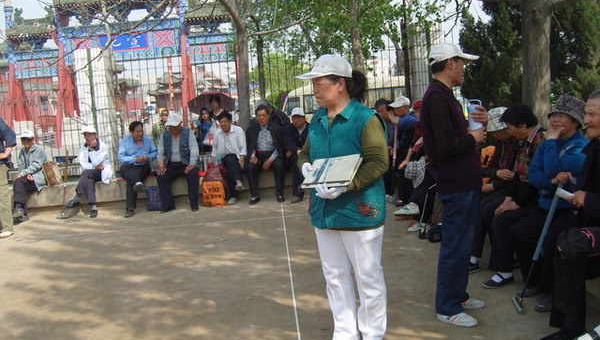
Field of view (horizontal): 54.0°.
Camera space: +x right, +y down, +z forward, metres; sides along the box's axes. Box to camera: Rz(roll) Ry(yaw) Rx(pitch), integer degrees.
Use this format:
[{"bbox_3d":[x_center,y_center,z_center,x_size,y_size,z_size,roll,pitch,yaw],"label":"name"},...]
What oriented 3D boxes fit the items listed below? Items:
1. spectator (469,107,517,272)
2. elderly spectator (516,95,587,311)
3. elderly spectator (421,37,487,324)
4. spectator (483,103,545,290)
[{"bbox_3d":[1.582,0.129,4.602,0.640,1.240,0.500,-7,8,-25],"label":"spectator"},{"bbox_3d":[1.706,0.189,3.845,0.640,1.290,0.500,-9,9,-35],"label":"elderly spectator"},{"bbox_3d":[0.956,0.069,3.613,0.420,1.680,0.480,-3,7,8],"label":"elderly spectator"},{"bbox_3d":[1.574,0.170,4.194,0.660,1.260,0.500,-6,7,-16],"label":"spectator"}]

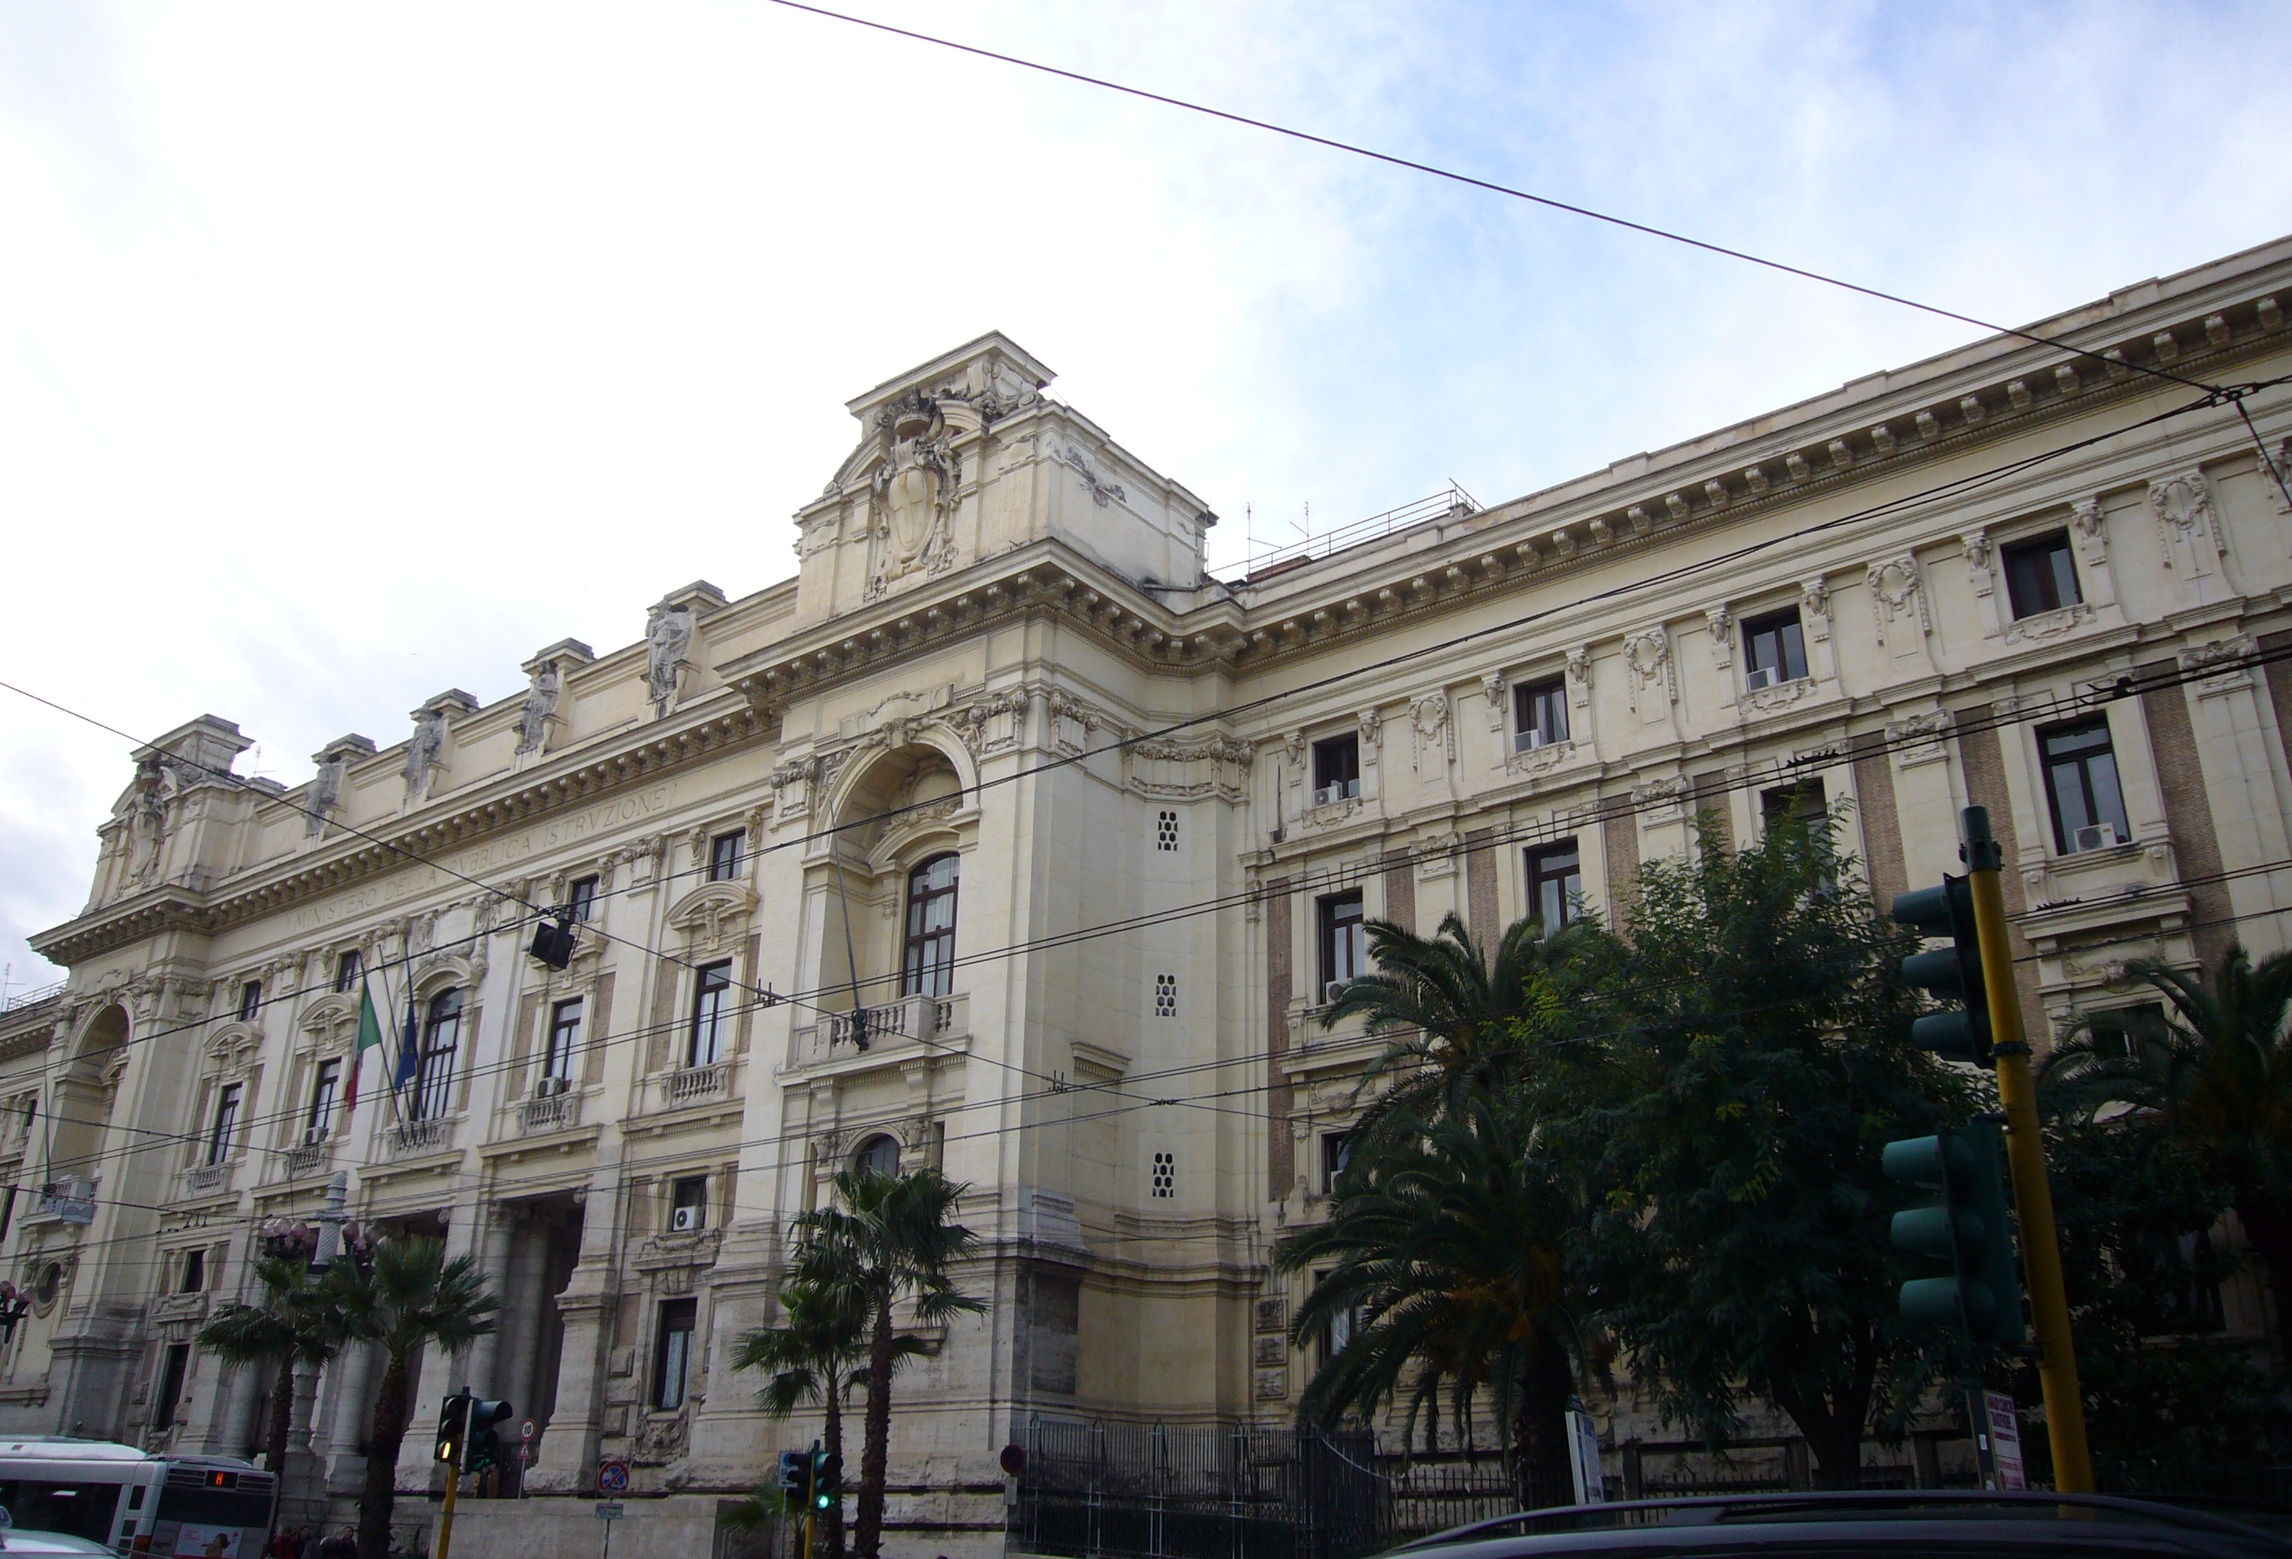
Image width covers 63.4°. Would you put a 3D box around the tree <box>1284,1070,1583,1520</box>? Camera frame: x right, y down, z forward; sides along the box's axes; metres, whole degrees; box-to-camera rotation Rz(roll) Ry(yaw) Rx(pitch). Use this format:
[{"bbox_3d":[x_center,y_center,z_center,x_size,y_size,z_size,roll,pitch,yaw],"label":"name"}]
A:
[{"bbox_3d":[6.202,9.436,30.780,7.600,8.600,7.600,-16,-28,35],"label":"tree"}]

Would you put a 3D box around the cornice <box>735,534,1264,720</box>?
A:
[{"bbox_3d":[-5.493,-3.438,55.304,15.100,1.600,6.350,-16,-28,35],"label":"cornice"}]

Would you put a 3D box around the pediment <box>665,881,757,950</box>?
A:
[{"bbox_3d":[-13.126,4.269,56.156,3.750,2.050,0.650,-16,-28,35],"label":"pediment"}]

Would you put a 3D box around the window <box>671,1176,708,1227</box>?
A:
[{"bbox_3d":[-13.420,12.400,54.449,1.500,1.450,0.300,-16,-28,35],"label":"window"}]

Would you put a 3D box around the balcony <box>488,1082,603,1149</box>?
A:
[{"bbox_3d":[-19.554,10.932,59.760,5.900,1.350,0.700,-16,-28,35],"label":"balcony"}]

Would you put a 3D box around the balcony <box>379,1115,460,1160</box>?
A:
[{"bbox_3d":[-25.332,12.634,64.793,4.000,1.200,0.600,-16,-28,35],"label":"balcony"}]

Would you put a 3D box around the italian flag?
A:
[{"bbox_3d":[-26.302,9.034,62.505,0.500,4.600,1.250,-16,-28,35],"label":"italian flag"}]

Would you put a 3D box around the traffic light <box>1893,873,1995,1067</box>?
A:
[{"bbox_3d":[3.104,0.739,7.150,0.390,0.760,0.280,-14,-26,32],"label":"traffic light"}]

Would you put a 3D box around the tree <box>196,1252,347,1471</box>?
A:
[{"bbox_3d":[-25.249,18.194,52.853,4.000,9.300,4.000,11,-25,-22],"label":"tree"}]

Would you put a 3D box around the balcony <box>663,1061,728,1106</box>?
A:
[{"bbox_3d":[-13.550,9.149,55.453,2.850,0.980,0.550,-16,-28,35],"label":"balcony"}]

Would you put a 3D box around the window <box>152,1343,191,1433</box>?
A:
[{"bbox_3d":[-37.064,23.233,70.663,1.500,3.050,0.300,-16,-28,35],"label":"window"}]

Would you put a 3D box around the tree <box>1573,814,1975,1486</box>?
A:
[{"bbox_3d":[10.746,6.934,30.667,6.400,13.480,6.400,-7,-24,18],"label":"tree"}]

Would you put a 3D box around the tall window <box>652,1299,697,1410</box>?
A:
[{"bbox_3d":[-13.583,16.624,53.632,1.500,3.030,0.300,-16,-28,35],"label":"tall window"}]

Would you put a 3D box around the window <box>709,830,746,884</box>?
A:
[{"bbox_3d":[-13.371,2.467,59.509,1.600,1.700,0.300,-16,-28,35],"label":"window"}]

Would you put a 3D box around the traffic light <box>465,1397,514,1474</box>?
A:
[{"bbox_3d":[-8.524,8.478,23.952,0.500,0.960,0.380,-5,-23,14],"label":"traffic light"}]

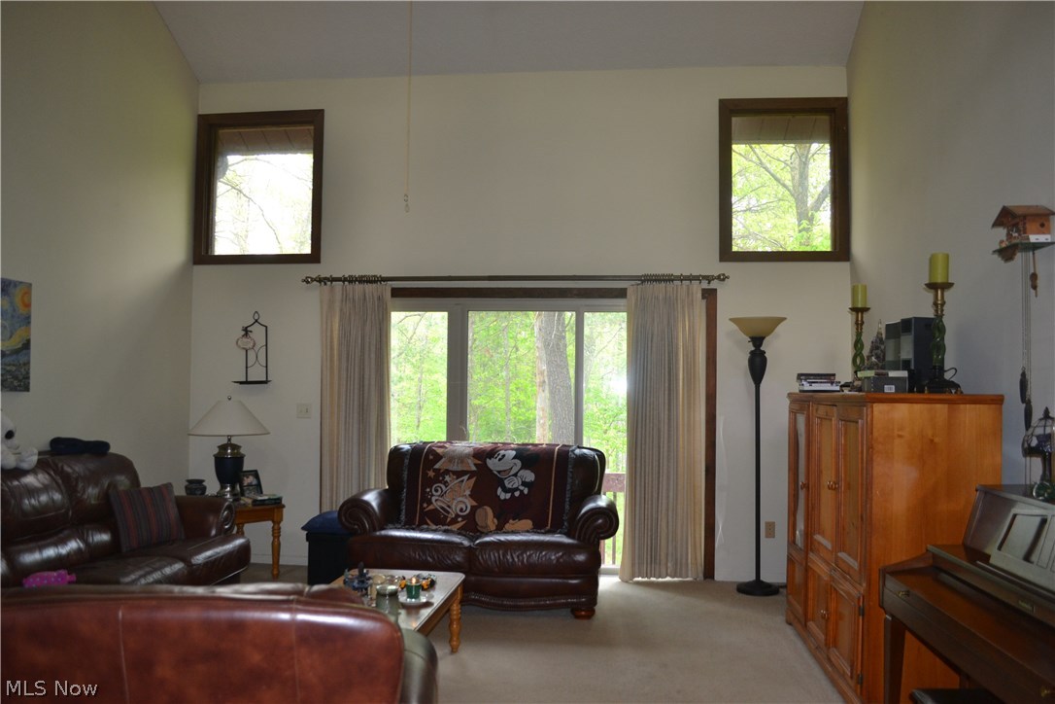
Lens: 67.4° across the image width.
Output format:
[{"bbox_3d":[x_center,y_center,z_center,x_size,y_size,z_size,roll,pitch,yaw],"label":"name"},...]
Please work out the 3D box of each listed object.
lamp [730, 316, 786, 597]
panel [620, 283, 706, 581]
[{"bbox_3d":[1.579,0.689,5.400,0.387,1.875,0.387,0,-2,6],"label":"lamp"},{"bbox_3d":[0.965,0.563,5.623,0.599,2.110,0.120,0,-2,6],"label":"panel"}]

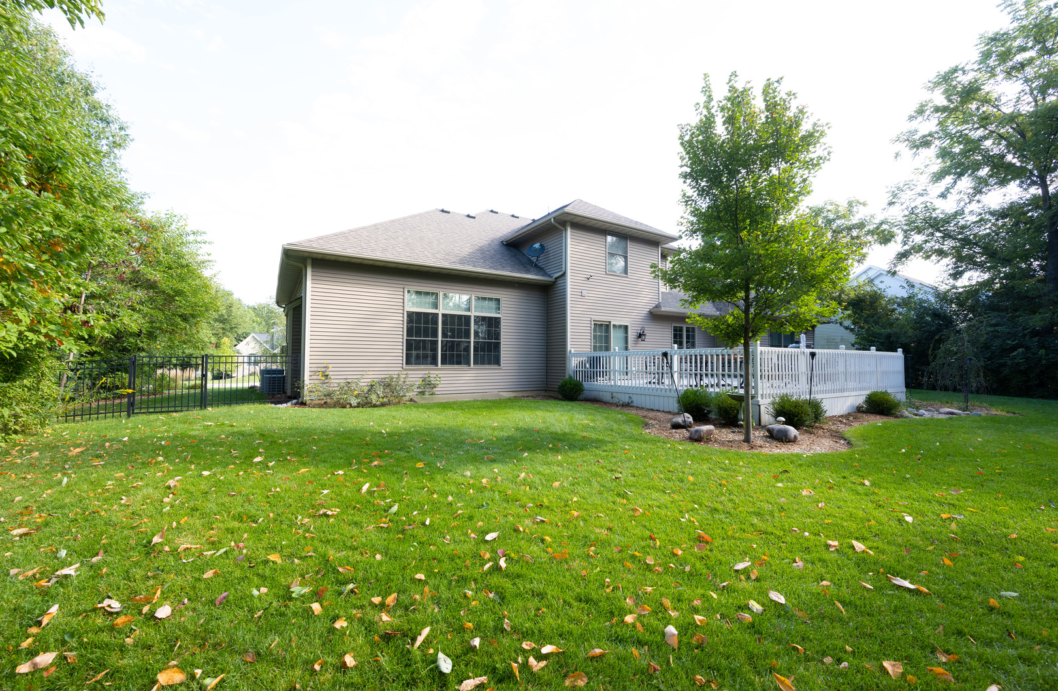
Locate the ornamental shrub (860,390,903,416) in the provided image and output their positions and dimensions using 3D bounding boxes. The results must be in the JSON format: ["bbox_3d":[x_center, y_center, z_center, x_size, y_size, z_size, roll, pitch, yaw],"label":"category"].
[{"bbox_3d":[8.141,1.294,9.560,0.840,0.570,0.820,-2,-3,40],"label":"ornamental shrub"}]

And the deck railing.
[{"bbox_3d":[6.038,0.936,12.494,7.430,1.640,6.130,2,-3,-31],"label":"deck railing"}]

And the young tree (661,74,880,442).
[{"bbox_3d":[3.594,-1.465,6.726,3.150,6.000,3.100,-1,-3,28],"label":"young tree"}]

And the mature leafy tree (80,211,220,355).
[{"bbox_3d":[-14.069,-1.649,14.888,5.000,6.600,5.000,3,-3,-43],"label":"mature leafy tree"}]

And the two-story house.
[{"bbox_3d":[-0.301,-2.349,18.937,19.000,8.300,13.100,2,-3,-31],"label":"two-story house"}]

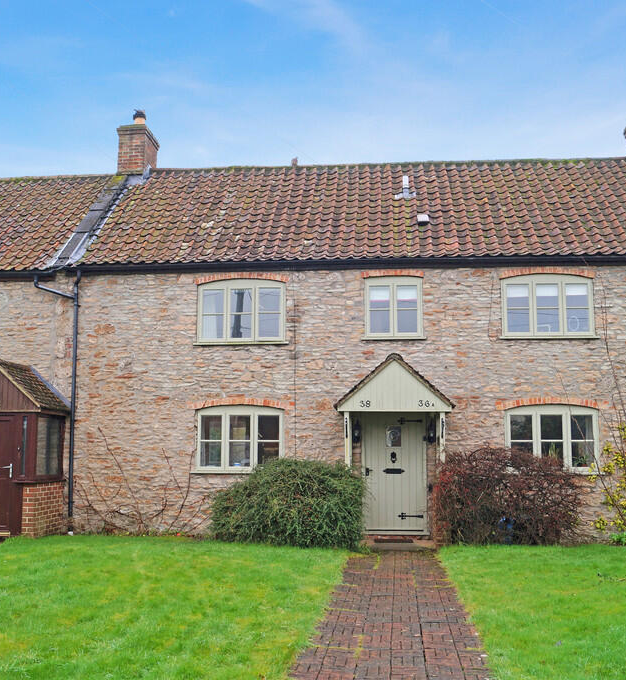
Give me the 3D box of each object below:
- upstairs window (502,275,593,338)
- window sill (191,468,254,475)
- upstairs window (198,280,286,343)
[{"bbox_3d":[3.912,-0.559,12.748,1.505,1.076,0.120,-1,-7,3],"label":"upstairs window"},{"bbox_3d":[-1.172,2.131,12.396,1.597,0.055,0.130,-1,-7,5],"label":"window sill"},{"bbox_3d":[-1.182,-0.478,12.733,1.478,1.052,0.100,-1,-7,5],"label":"upstairs window"}]

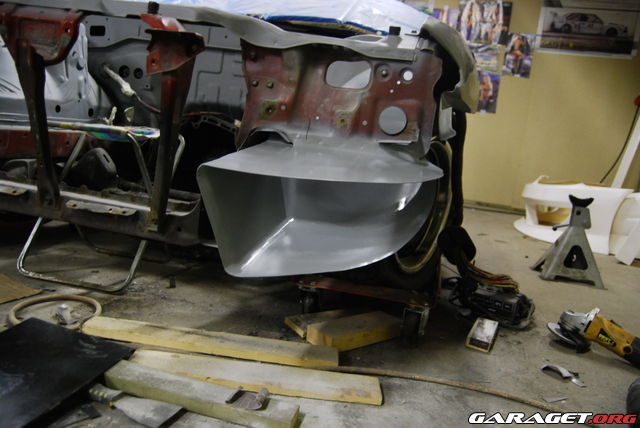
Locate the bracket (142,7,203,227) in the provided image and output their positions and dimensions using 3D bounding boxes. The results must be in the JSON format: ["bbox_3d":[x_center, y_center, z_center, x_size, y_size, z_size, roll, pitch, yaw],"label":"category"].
[{"bbox_3d":[-0.341,-0.216,1.139,0.130,0.500,0.095,8,8,15],"label":"bracket"}]

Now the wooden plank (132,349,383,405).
[{"bbox_3d":[-0.117,0.284,0.843,0.450,0.018,0.068,6,8,2],"label":"wooden plank"}]

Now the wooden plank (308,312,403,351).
[{"bbox_3d":[0.085,0.262,1.077,0.220,0.034,0.080,-1,11,-39],"label":"wooden plank"}]

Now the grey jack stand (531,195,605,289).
[{"bbox_3d":[0.973,0.097,1.846,0.215,0.310,0.185,8,9,19],"label":"grey jack stand"}]

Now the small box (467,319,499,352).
[{"bbox_3d":[0.393,0.288,1.155,0.052,0.019,0.165,9,9,25],"label":"small box"}]

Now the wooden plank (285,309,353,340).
[{"bbox_3d":[0.032,0.257,1.141,0.210,0.015,0.092,1,9,-30],"label":"wooden plank"}]

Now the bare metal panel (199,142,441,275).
[{"bbox_3d":[0.005,-0.019,0.941,0.438,0.240,0.272,8,8,15],"label":"bare metal panel"}]

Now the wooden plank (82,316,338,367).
[{"bbox_3d":[-0.219,0.257,0.971,0.520,0.016,0.062,6,8,4],"label":"wooden plank"}]

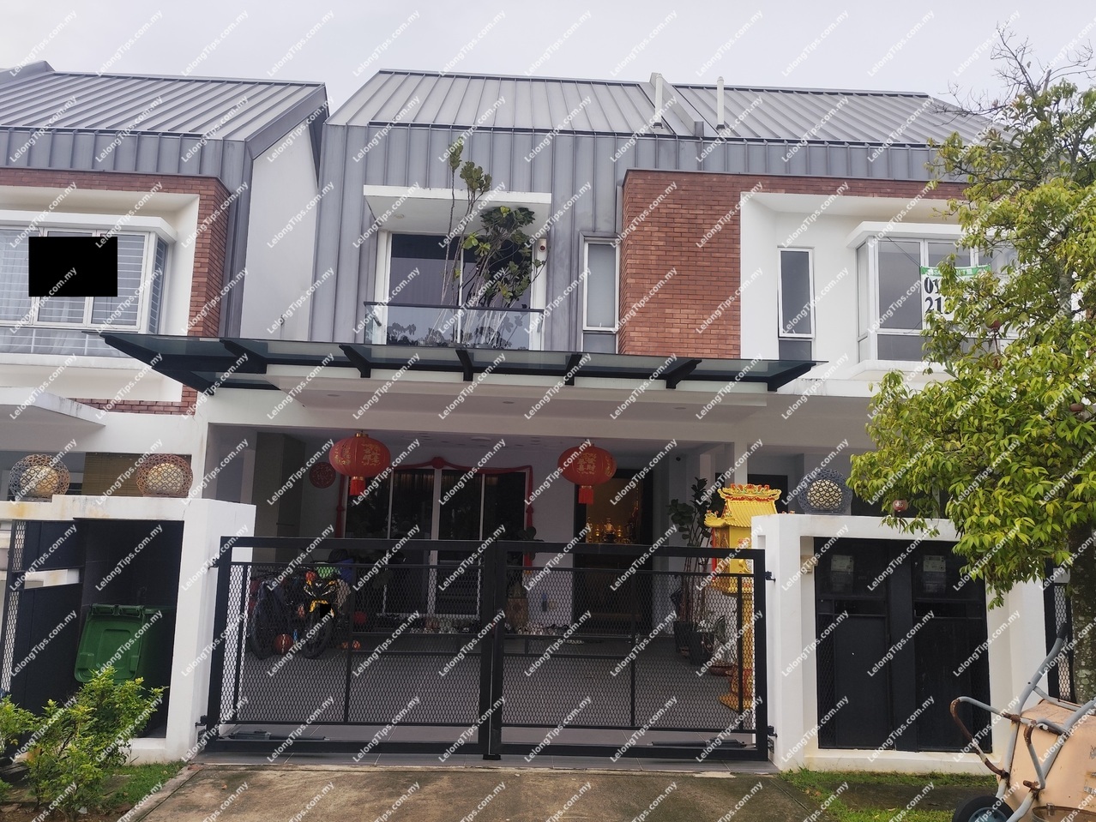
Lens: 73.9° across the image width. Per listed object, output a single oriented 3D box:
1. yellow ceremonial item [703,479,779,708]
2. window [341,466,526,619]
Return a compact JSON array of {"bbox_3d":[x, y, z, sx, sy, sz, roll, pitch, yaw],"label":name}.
[{"bbox_3d":[1.938,1.734,6.994,0.700,2.100,0.620,3,-9,-6],"label":"yellow ceremonial item"},{"bbox_3d":[-1.699,1.961,10.864,2.740,2.190,0.130,2,-9,-2],"label":"window"}]

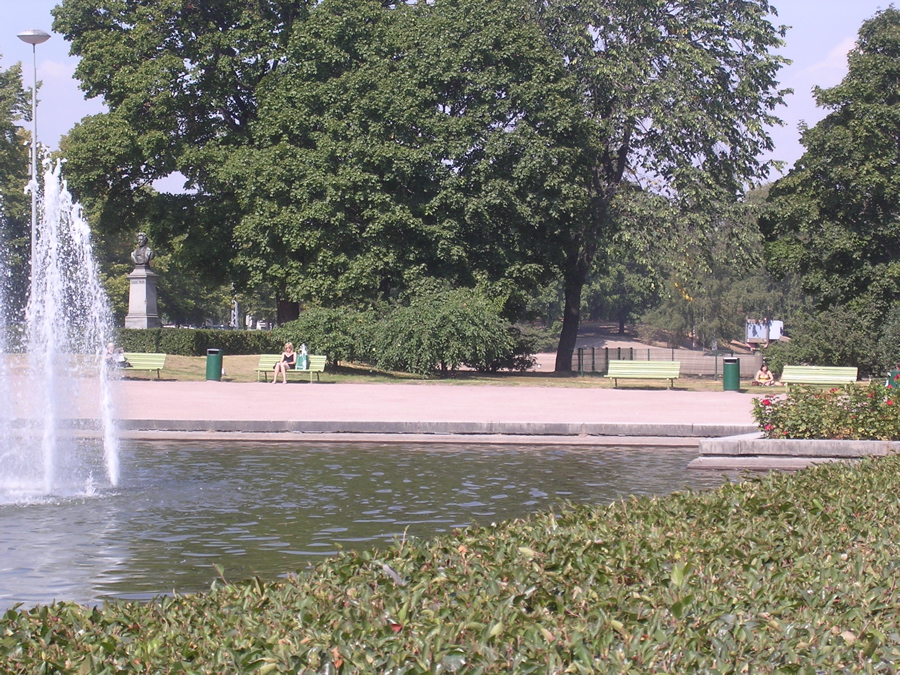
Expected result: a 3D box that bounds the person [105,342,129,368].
[{"bbox_3d":[-10.204,0.744,90.800,0.580,1.180,0.800,0,0,18],"label":"person"}]

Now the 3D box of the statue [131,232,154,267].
[{"bbox_3d":[-10.997,-3.167,107.000,0.860,1.180,0.600,1,0,26],"label":"statue"}]

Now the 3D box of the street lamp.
[{"bbox_3d":[-13.947,-4.850,100.000,1.100,11.000,1.100,0,0,0],"label":"street lamp"}]

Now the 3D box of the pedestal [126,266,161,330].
[{"bbox_3d":[-11.519,-1.349,112.000,1.050,2.900,1.050,1,2,29],"label":"pedestal"}]

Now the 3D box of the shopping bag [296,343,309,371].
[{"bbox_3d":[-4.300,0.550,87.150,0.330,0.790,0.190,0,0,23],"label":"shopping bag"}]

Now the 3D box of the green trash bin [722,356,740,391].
[{"bbox_3d":[7.843,1.003,83.300,0.440,0.920,0.440,1,2,17],"label":"green trash bin"}]

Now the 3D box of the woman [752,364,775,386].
[{"bbox_3d":[9.017,1.093,86.000,0.620,0.660,0.640,0,2,3],"label":"woman"}]

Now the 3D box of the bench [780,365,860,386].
[{"bbox_3d":[10.381,1.216,84.000,2.150,0.860,0.680,0,0,19],"label":"bench"}]

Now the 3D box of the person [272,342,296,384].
[{"bbox_3d":[-4.910,0.771,88.700,0.520,1.230,0.820,1,0,25],"label":"person"}]

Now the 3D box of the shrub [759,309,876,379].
[{"bbox_3d":[11.832,0.161,96.000,3.800,2.250,3.000,0,0,0],"label":"shrub"}]

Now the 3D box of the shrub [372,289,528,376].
[{"bbox_3d":[0.016,-0.157,93.700,4.600,2.650,4.000,0,2,10],"label":"shrub"}]

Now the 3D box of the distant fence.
[{"bbox_3d":[6.620,0.776,91.000,6.100,0.920,0.120,1,2,22],"label":"distant fence"}]

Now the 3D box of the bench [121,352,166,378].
[{"bbox_3d":[-9.651,0.918,90.600,2.150,0.860,0.680,1,0,20],"label":"bench"}]

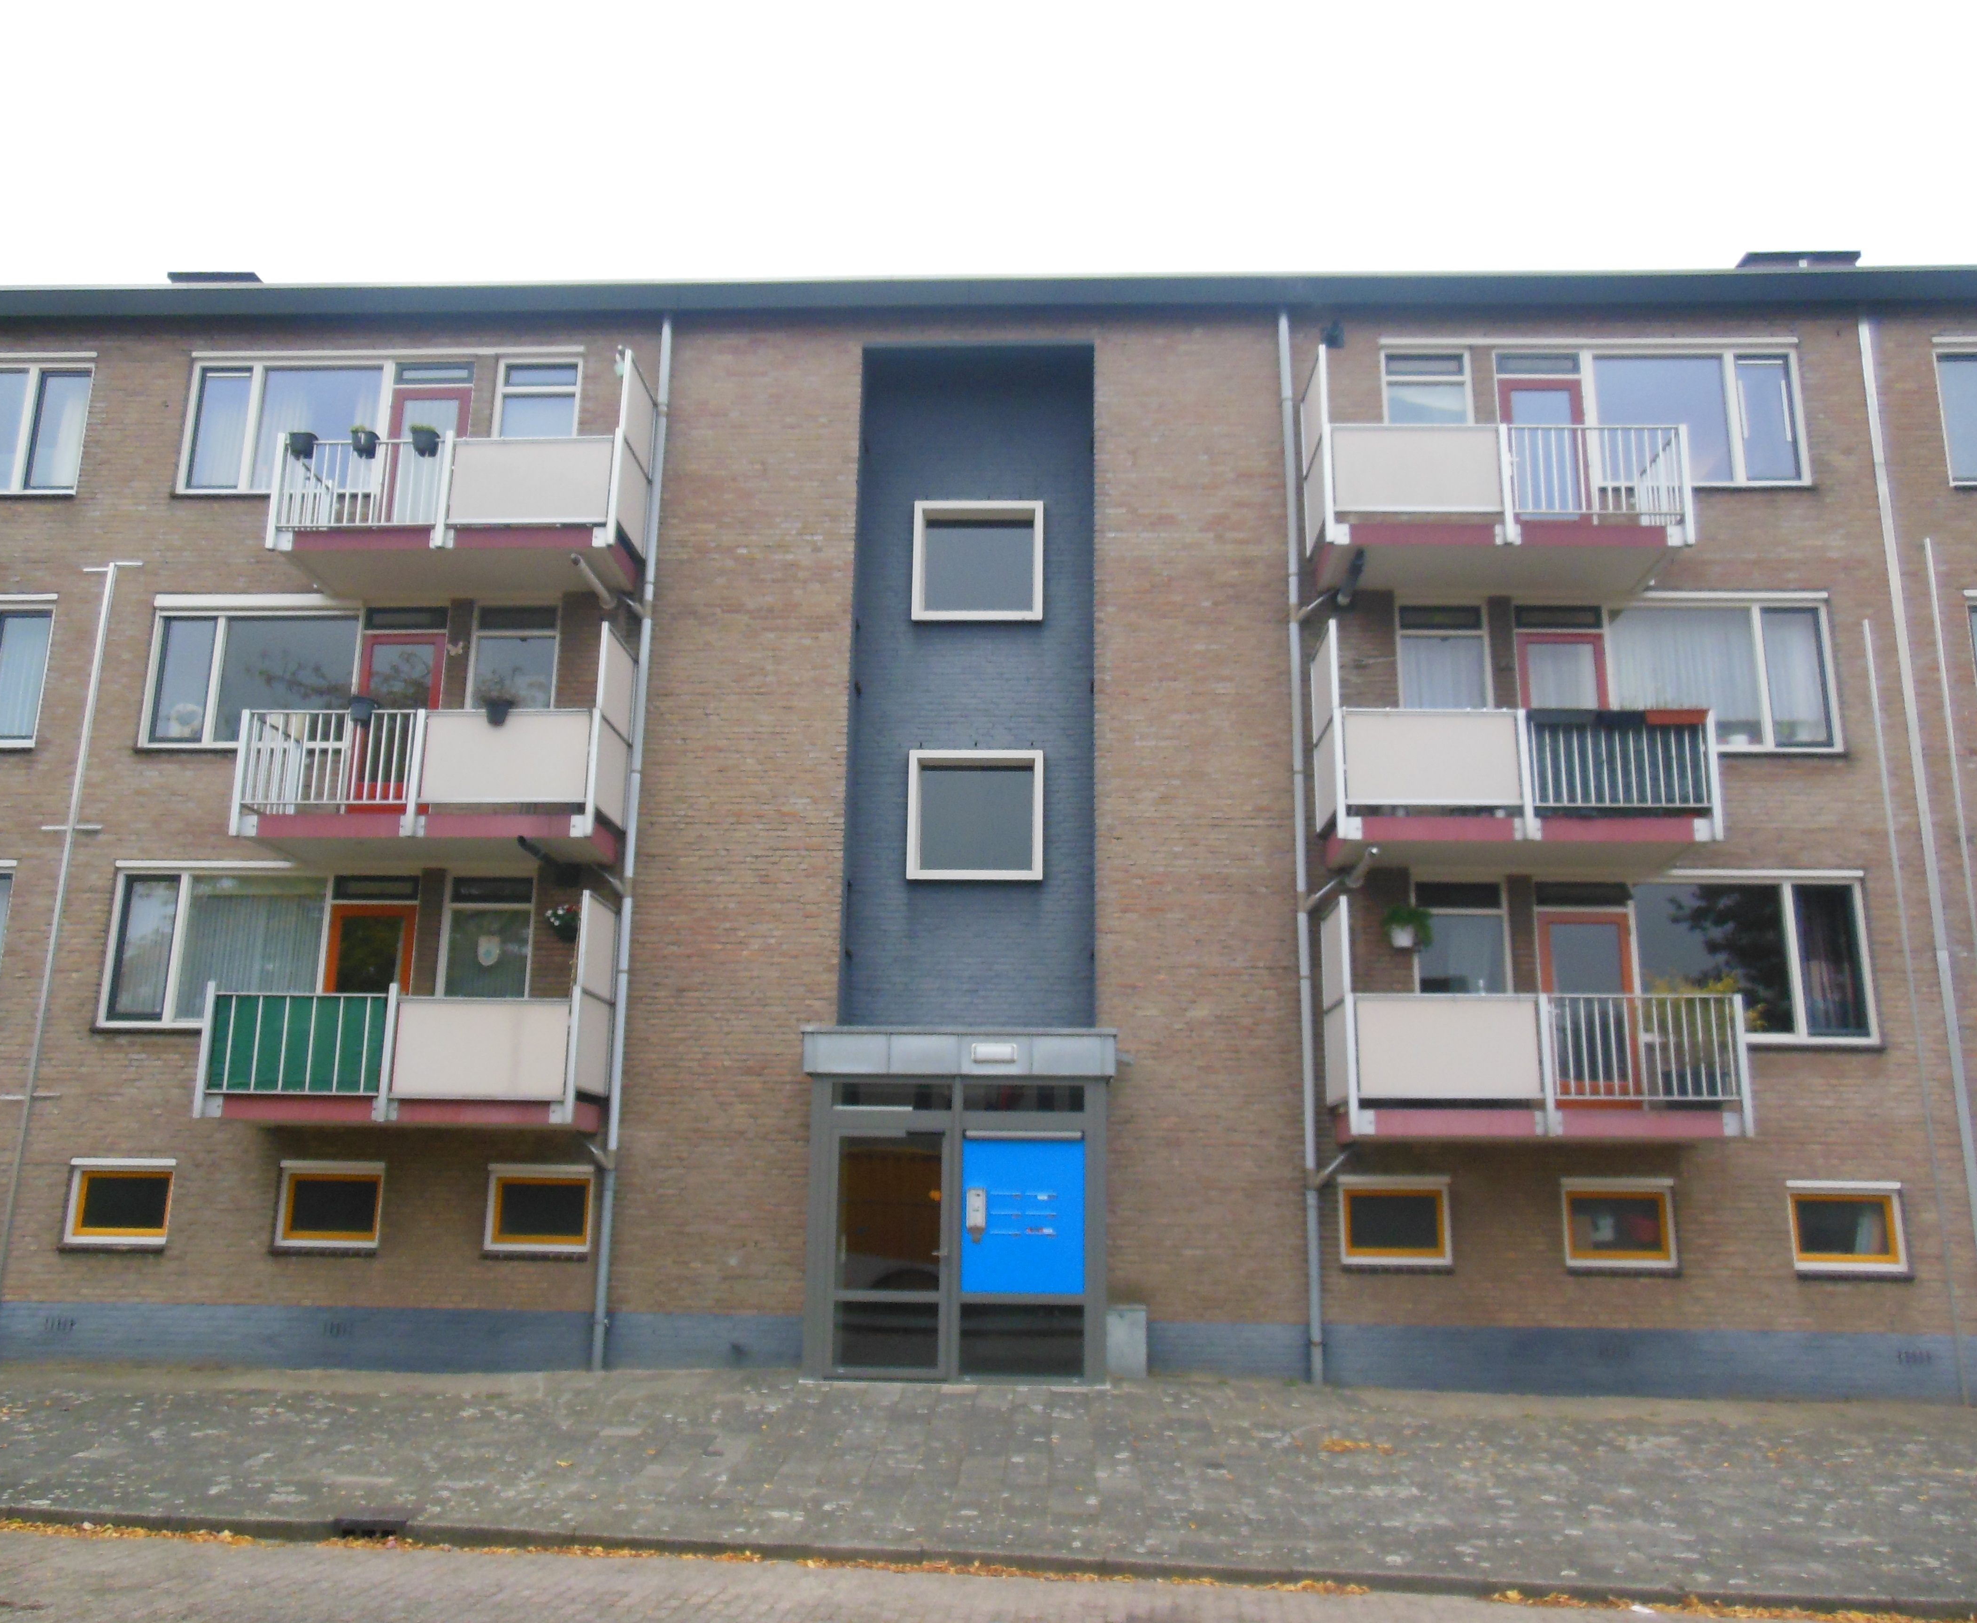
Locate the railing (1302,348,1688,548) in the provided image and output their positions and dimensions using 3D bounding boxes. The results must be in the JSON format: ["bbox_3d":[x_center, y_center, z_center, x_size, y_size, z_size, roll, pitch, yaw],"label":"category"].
[{"bbox_3d":[4.654,-3.204,14.665,3.265,1.965,1.079,1,-13,1],"label":"railing"}]

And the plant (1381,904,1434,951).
[{"bbox_3d":[3.741,1.048,14.004,0.463,0.426,0.400,0,-13,2],"label":"plant"}]

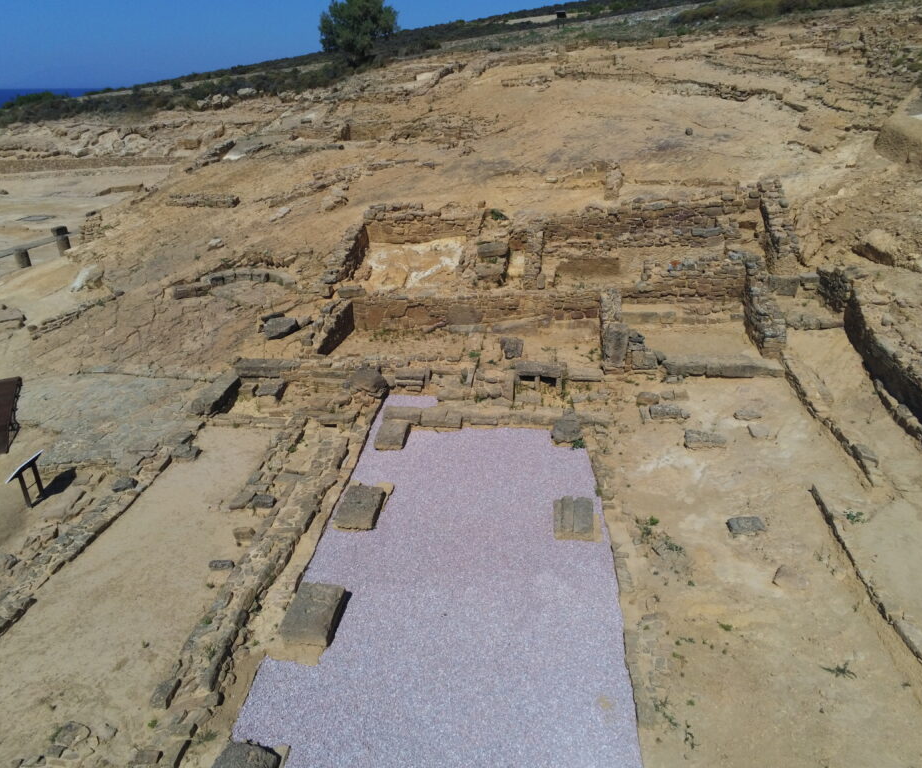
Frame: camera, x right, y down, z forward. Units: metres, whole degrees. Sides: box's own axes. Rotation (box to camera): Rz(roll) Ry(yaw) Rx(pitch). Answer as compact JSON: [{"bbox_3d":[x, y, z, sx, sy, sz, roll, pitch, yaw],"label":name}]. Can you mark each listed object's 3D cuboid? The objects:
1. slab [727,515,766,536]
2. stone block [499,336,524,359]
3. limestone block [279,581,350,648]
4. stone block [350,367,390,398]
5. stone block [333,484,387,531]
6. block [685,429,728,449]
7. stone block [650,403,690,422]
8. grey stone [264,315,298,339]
[{"bbox_3d":[5.265,2.608,12.557,0.650,0.170,0.300,-3,24,-5],"label":"slab"},{"bbox_3d":[1.496,-1.042,19.701,0.570,0.450,0.480,-1,24,-3],"label":"stone block"},{"bbox_3d":[-2.255,3.573,10.514,0.690,0.230,1.120,2,24,5],"label":"limestone block"},{"bbox_3d":[-2.468,-0.113,17.887,0.800,0.430,0.550,10,26,23],"label":"stone block"},{"bbox_3d":[-1.951,2.409,13.235,0.740,0.200,1.200,2,24,4],"label":"stone block"},{"bbox_3d":[5.599,1.288,15.563,0.900,0.200,0.440,2,24,6],"label":"block"},{"bbox_3d":[5.129,0.707,16.830,0.880,0.210,0.420,0,24,0],"label":"stone block"},{"bbox_3d":[-5.397,-1.673,20.516,0.900,0.300,0.780,-7,39,-15],"label":"grey stone"}]

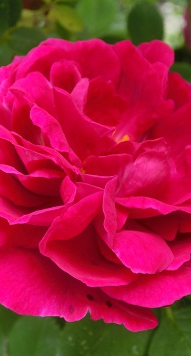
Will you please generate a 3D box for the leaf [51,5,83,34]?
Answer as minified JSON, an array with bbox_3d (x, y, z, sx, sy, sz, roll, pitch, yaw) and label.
[{"bbox_3d":[-0.018,-0.101,0.320,0.021,0.012,0.018,0,69,0],"label":"leaf"}]

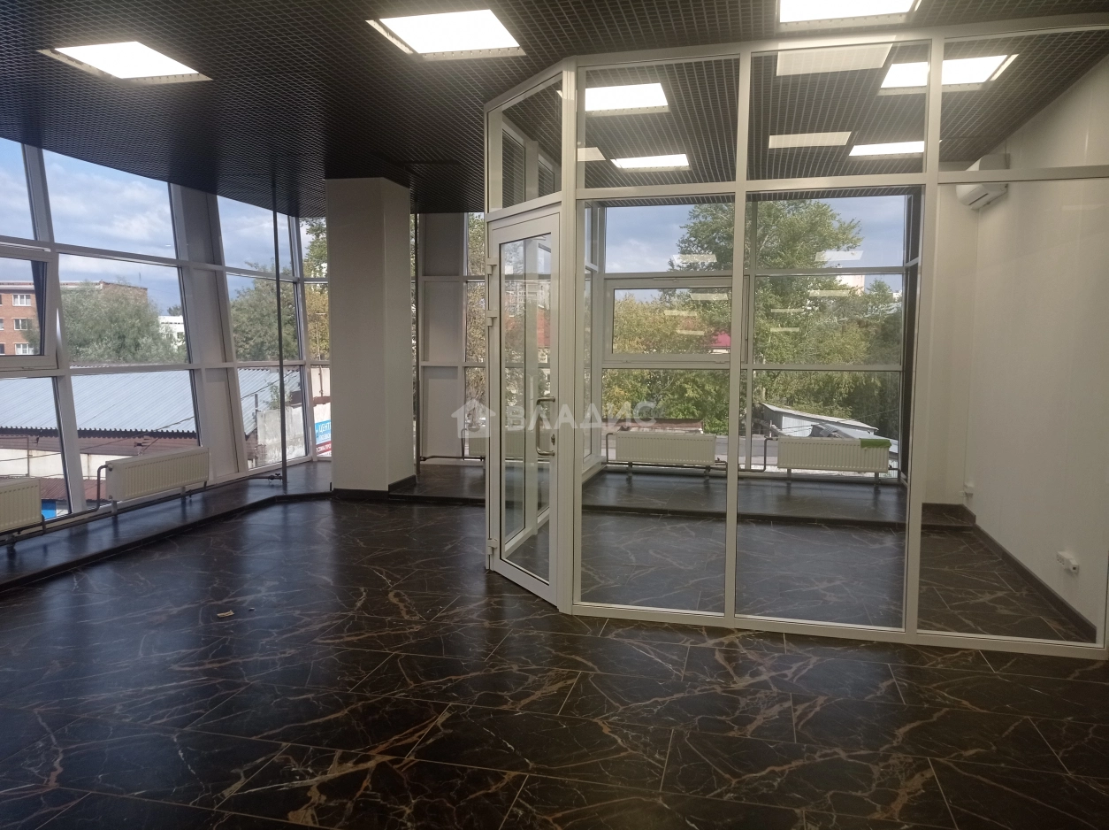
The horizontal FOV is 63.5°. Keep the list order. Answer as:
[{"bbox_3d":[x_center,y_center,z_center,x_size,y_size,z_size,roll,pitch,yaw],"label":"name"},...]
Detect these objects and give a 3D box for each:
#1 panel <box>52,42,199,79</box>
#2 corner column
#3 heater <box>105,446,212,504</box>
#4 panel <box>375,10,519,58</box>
[{"bbox_3d":[-2.208,-1.850,4.646,0.580,0.050,0.580,1,5,13],"label":"panel"},{"bbox_3d":[-1.687,-0.701,8.308,0.550,2.843,0.570,1,5,13],"label":"corner column"},{"bbox_3d":[-3.198,0.467,7.292,0.120,0.305,1.080,2,5,15],"label":"heater"},{"bbox_3d":[-0.488,-1.802,4.205,0.580,0.050,0.580,1,5,13],"label":"panel"}]

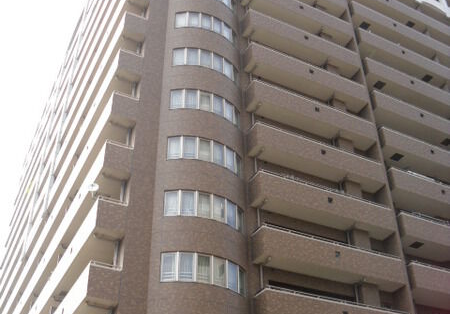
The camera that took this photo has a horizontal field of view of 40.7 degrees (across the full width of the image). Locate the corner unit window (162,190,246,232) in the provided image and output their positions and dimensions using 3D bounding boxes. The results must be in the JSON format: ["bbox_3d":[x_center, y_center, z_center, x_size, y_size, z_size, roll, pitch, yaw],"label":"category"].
[{"bbox_3d":[-0.668,2.248,25.438,3.690,1.235,0.686,16,-41,-21],"label":"corner unit window"}]

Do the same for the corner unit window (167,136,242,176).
[{"bbox_3d":[-0.695,-0.069,26.899,3.741,1.236,0.681,16,-41,-21],"label":"corner unit window"}]

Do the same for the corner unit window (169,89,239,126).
[{"bbox_3d":[-0.730,-2.347,28.690,3.741,1.236,0.681,16,-41,-21],"label":"corner unit window"}]

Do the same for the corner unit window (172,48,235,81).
[{"bbox_3d":[-0.764,-4.614,30.482,3.741,1.236,0.681,16,-41,-21],"label":"corner unit window"}]

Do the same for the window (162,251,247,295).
[{"bbox_3d":[-0.634,4.546,23.673,3.690,1.235,0.686,16,-41,-21],"label":"window"}]

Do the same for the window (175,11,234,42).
[{"bbox_3d":[-0.779,-6.913,32.507,3.690,1.235,0.686,16,-41,-21],"label":"window"}]

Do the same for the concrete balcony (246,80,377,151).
[{"bbox_3d":[4.816,-2.167,32.908,7.725,1.334,0.986,16,-41,-21],"label":"concrete balcony"}]

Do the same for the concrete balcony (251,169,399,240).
[{"bbox_3d":[4.768,2.437,28.791,7.583,1.406,1.015,16,-41,-21],"label":"concrete balcony"}]

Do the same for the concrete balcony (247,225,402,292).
[{"bbox_3d":[4.784,4.686,27.011,7.583,1.406,1.015,16,-41,-21],"label":"concrete balcony"}]

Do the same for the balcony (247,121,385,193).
[{"bbox_3d":[4.740,0.169,30.578,7.583,1.406,1.015,16,-41,-21],"label":"balcony"}]

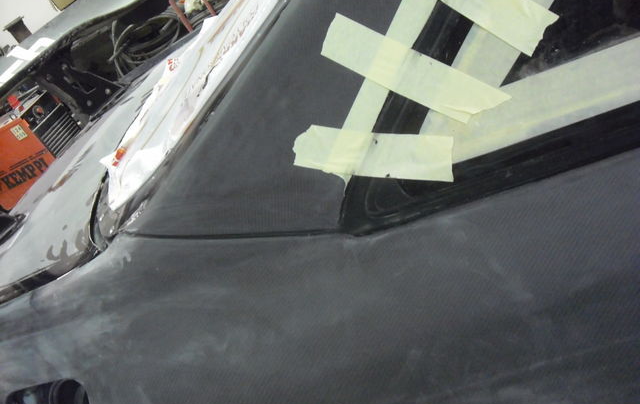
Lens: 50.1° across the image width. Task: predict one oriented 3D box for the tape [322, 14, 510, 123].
[{"bbox_3d":[0.100,-0.140,0.749,0.051,0.217,0.008,-66,-17,17],"label":"tape"}]

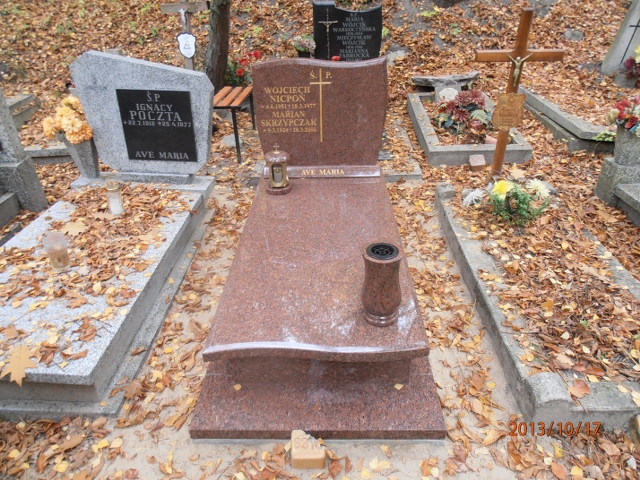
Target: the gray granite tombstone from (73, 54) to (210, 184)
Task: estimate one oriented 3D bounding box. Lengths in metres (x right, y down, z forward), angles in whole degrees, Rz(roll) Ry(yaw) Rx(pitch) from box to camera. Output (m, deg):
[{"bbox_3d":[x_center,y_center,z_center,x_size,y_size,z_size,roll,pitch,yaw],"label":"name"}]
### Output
[{"bbox_3d":[-1.105,-0.787,2.924,0.860,0.840,0.130,1,30,3],"label":"gray granite tombstone"}]

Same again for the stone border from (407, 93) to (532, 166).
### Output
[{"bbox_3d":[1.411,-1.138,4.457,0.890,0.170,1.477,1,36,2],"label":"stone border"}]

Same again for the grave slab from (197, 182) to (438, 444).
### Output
[{"bbox_3d":[0.005,0.123,2.338,0.910,0.290,1.880,0,30,1],"label":"grave slab"}]

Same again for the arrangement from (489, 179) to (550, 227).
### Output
[{"bbox_3d":[1.300,-0.263,2.924,0.350,0.235,0.270,0,30,0],"label":"arrangement"}]

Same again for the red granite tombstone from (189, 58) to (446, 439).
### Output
[{"bbox_3d":[0.000,-0.224,2.209,0.910,1.030,2.020,0,30,1],"label":"red granite tombstone"}]

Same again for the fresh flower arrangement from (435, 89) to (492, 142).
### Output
[{"bbox_3d":[1.345,-1.145,4.067,0.480,0.360,0.400,0,30,0],"label":"fresh flower arrangement"}]

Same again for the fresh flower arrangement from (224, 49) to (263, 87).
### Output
[{"bbox_3d":[-0.800,-1.801,4.671,0.380,0.380,0.330,0,30,0],"label":"fresh flower arrangement"}]

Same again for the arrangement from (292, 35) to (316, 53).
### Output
[{"bbox_3d":[-0.157,-1.993,4.504,0.250,0.200,0.220,0,30,0],"label":"arrangement"}]

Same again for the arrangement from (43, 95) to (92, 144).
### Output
[{"bbox_3d":[-1.640,-0.785,2.891,0.280,0.280,0.270,0,30,0],"label":"arrangement"}]

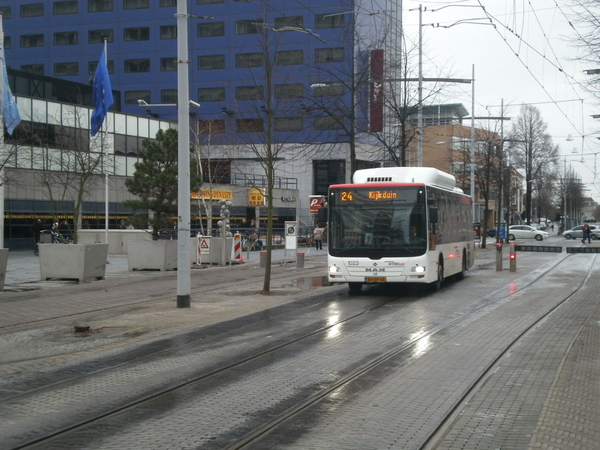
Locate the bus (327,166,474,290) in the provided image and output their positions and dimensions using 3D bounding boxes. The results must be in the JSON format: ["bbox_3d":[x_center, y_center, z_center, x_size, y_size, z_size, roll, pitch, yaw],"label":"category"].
[{"bbox_3d":[3.470,0.120,31.380,2.520,3.300,12.000,0,0,15],"label":"bus"}]

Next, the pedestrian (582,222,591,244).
[{"bbox_3d":[24.400,0.770,87.000,0.450,1.710,0.550,0,0,16],"label":"pedestrian"}]

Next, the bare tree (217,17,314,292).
[{"bbox_3d":[-0.910,-1.860,27.000,2.600,7.300,2.600,0,0,0],"label":"bare tree"}]

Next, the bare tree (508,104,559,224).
[{"bbox_3d":[30.800,-7.330,135.000,6.700,17.200,6.700,0,0,0],"label":"bare tree"}]

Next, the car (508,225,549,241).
[{"bbox_3d":[21.950,0.790,98.500,4.450,1.500,1.800,0,0,18],"label":"car"}]

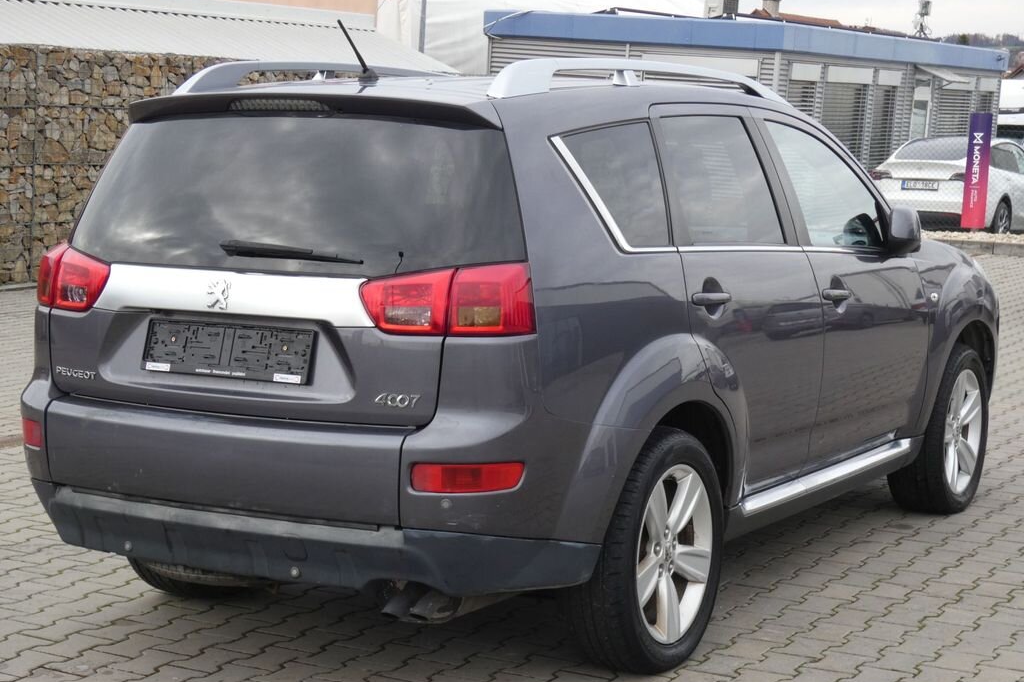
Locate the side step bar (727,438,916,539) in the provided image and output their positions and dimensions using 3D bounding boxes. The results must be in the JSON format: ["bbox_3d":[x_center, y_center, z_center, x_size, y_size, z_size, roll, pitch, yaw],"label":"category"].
[{"bbox_3d":[1.019,0.463,6.108,0.095,0.107,1.690,4,7,30],"label":"side step bar"}]

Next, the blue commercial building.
[{"bbox_3d":[4.705,-3.836,33.518,4.932,3.200,12.706,8,9,28],"label":"blue commercial building"}]

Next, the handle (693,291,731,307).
[{"bbox_3d":[0.561,-0.117,5.223,0.050,0.040,0.205,4,7,30],"label":"handle"}]

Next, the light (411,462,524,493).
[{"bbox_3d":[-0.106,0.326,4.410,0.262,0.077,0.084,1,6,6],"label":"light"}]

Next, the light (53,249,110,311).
[{"bbox_3d":[-1.151,-0.159,5.039,0.243,0.180,0.071,6,8,40],"label":"light"}]

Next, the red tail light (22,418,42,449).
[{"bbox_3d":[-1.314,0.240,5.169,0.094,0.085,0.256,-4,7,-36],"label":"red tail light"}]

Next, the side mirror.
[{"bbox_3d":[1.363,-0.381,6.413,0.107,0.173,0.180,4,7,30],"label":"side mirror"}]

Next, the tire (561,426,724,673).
[{"bbox_3d":[0.359,0.571,5.103,0.230,0.700,0.700,4,7,30],"label":"tire"}]

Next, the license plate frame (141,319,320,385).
[{"bbox_3d":[-0.718,0.024,4.711,0.528,0.133,0.022,4,-8,30],"label":"license plate frame"}]

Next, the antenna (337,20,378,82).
[{"bbox_3d":[-0.421,-0.797,5.125,0.042,0.163,0.193,4,7,30],"label":"antenna"}]

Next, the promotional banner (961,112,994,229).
[{"bbox_3d":[5.819,-2.119,23.300,0.281,1.432,0.080,7,8,13],"label":"promotional banner"}]

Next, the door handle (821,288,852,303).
[{"bbox_3d":[1.041,-0.150,5.995,0.043,0.044,0.240,4,7,30],"label":"door handle"}]

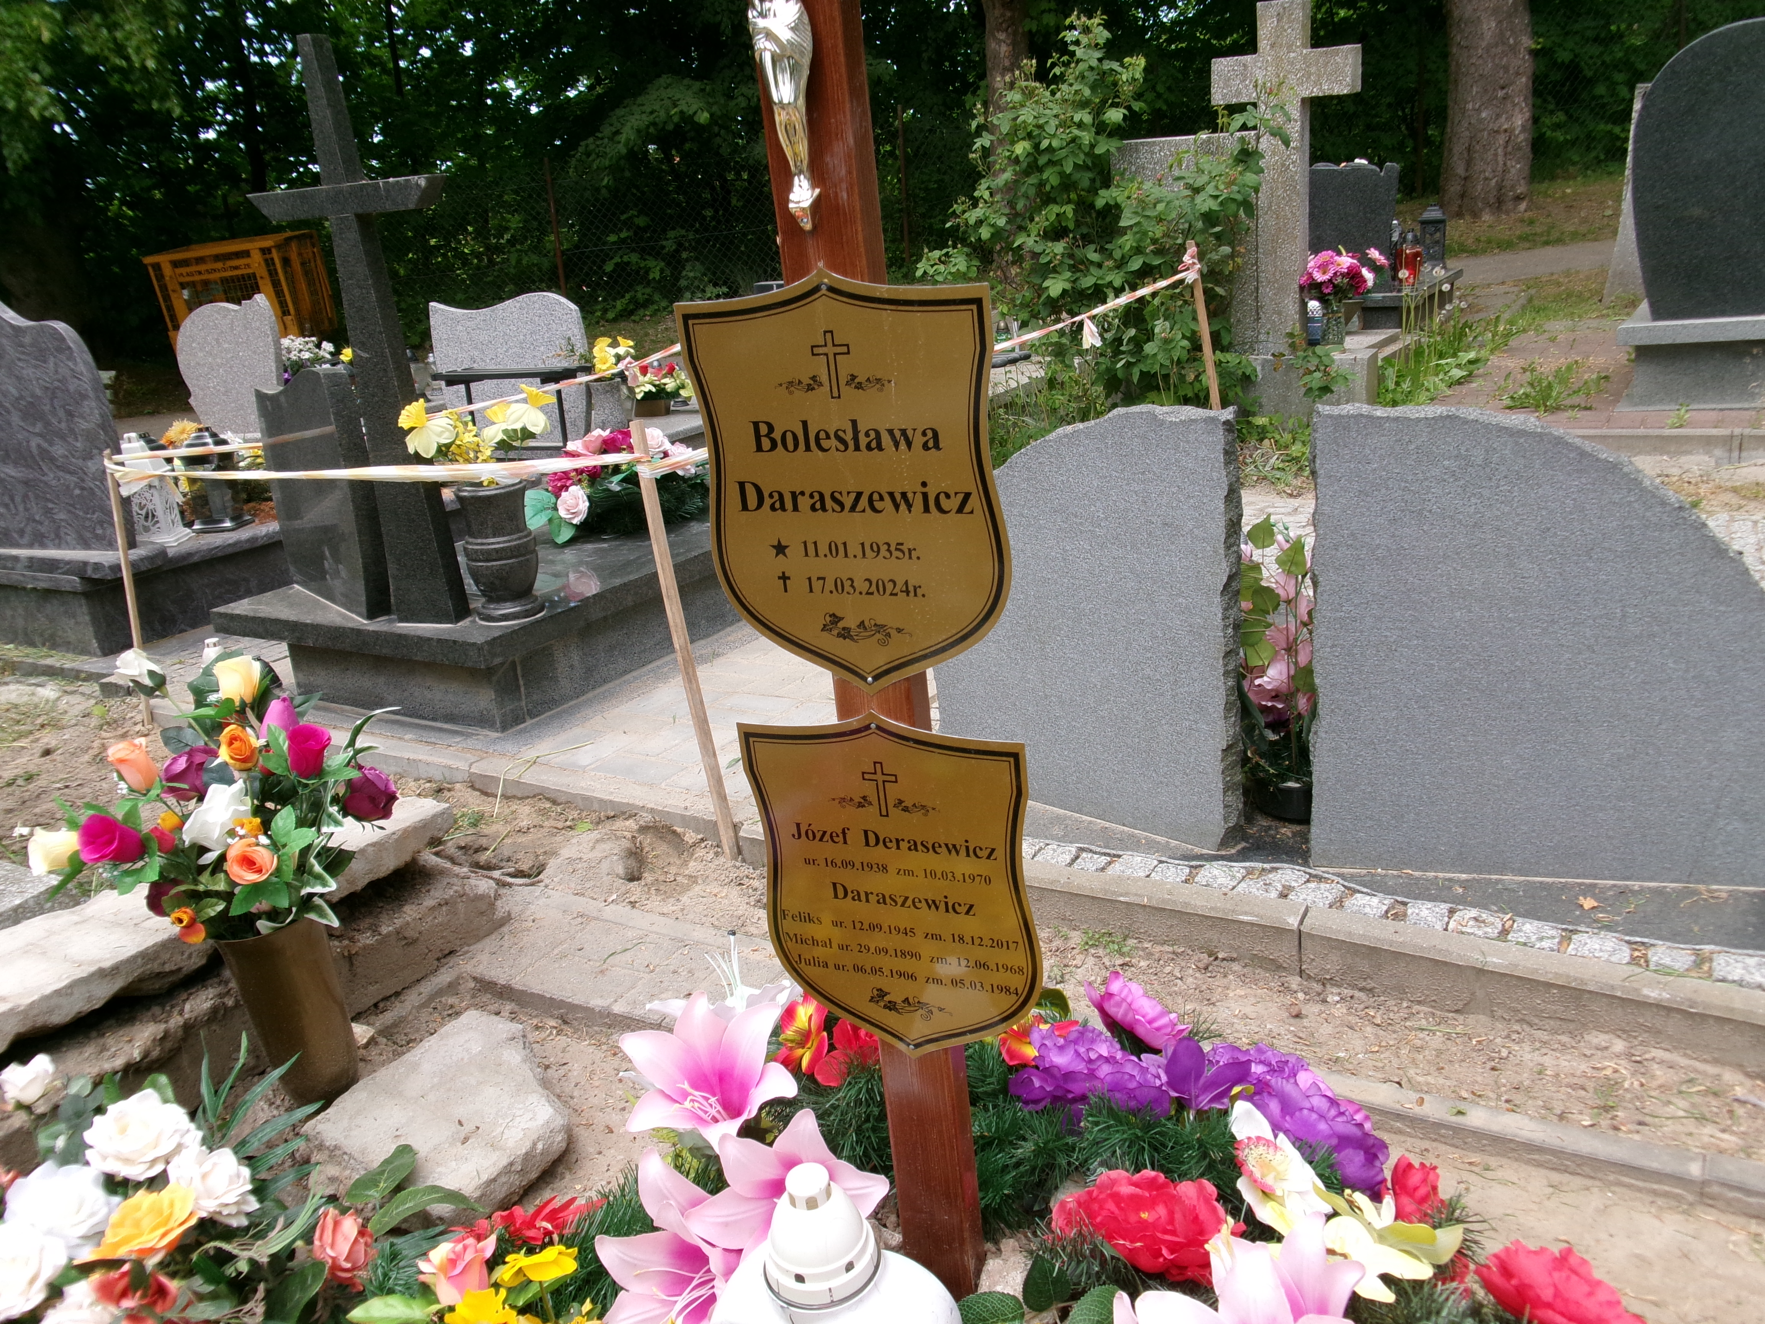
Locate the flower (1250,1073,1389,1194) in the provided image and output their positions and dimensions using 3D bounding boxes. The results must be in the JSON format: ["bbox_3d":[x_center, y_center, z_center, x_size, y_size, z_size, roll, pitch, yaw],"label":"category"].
[{"bbox_3d":[0.422,0.456,1.380,0.125,0.100,0.110,-10,18,-15],"label":"flower"}]

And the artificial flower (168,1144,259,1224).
[{"bbox_3d":[-0.610,0.475,1.300,0.078,0.056,0.070,-19,23,-36],"label":"artificial flower"}]

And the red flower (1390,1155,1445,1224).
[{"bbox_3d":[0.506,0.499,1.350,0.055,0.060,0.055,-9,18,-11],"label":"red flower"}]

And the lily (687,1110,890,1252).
[{"bbox_3d":[-0.083,0.467,1.270,0.170,0.115,0.125,-7,18,-6],"label":"lily"}]

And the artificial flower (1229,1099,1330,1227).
[{"bbox_3d":[0.362,0.458,1.300,0.085,0.105,0.070,8,22,36],"label":"artificial flower"}]

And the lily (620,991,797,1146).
[{"bbox_3d":[-0.169,0.398,1.410,0.170,0.145,0.100,-7,-7,-4],"label":"lily"}]

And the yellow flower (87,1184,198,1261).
[{"bbox_3d":[-0.643,0.485,1.240,0.088,0.048,0.068,-29,28,-26],"label":"yellow flower"}]

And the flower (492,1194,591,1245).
[{"bbox_3d":[-0.312,0.510,1.310,0.085,0.036,0.065,-11,19,-17],"label":"flower"}]

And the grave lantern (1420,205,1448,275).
[{"bbox_3d":[3.015,-2.312,7.800,0.145,0.380,0.145,1,19,18],"label":"grave lantern"}]

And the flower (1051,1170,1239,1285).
[{"bbox_3d":[0.230,0.495,1.250,0.155,0.080,0.115,-2,18,10],"label":"flower"}]

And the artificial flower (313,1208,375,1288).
[{"bbox_3d":[-0.476,0.516,1.260,0.054,0.056,0.054,-14,20,-25],"label":"artificial flower"}]

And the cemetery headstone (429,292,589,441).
[{"bbox_3d":[-1.705,-1.348,6.600,0.870,0.700,0.070,4,20,26],"label":"cemetery headstone"}]

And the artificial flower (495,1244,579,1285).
[{"bbox_3d":[-0.300,0.522,1.240,0.066,0.028,0.048,-11,19,-18],"label":"artificial flower"}]

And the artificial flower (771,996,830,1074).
[{"bbox_3d":[-0.089,0.402,1.540,0.070,0.085,0.050,1,4,19],"label":"artificial flower"}]

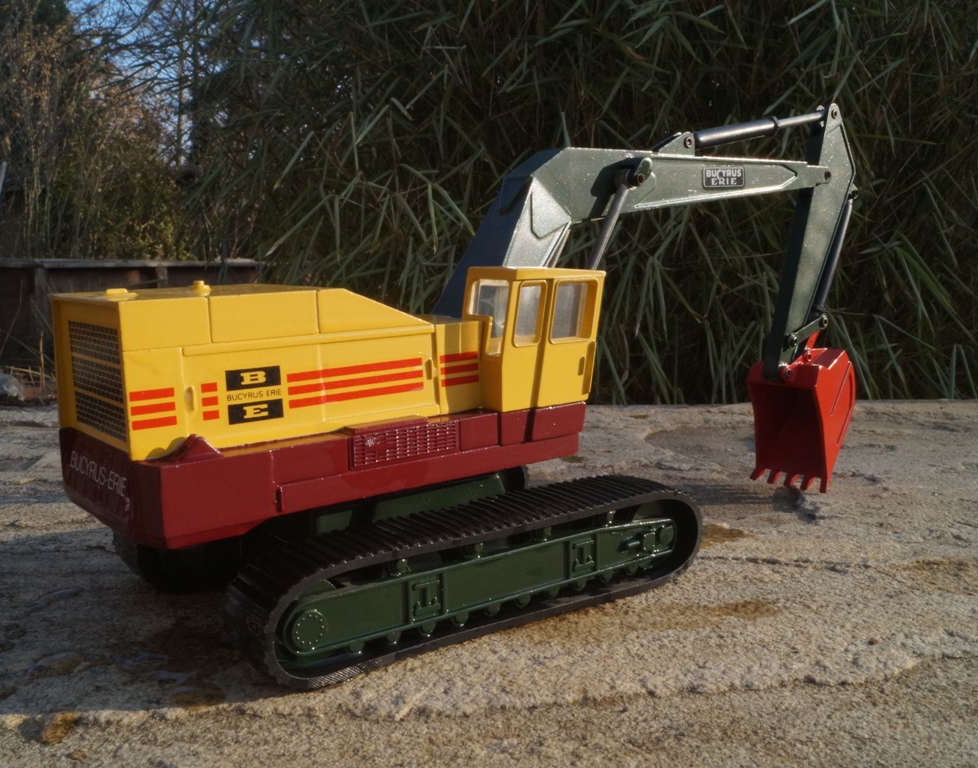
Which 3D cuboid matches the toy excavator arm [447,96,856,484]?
[{"bbox_3d":[0.054,-0.022,0.285,0.174,0.125,0.028,-7,10,-35],"label":"toy excavator arm"}]

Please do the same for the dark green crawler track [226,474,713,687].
[{"bbox_3d":[0.000,0.040,0.212,0.112,0.024,0.021,-7,10,-34],"label":"dark green crawler track"}]

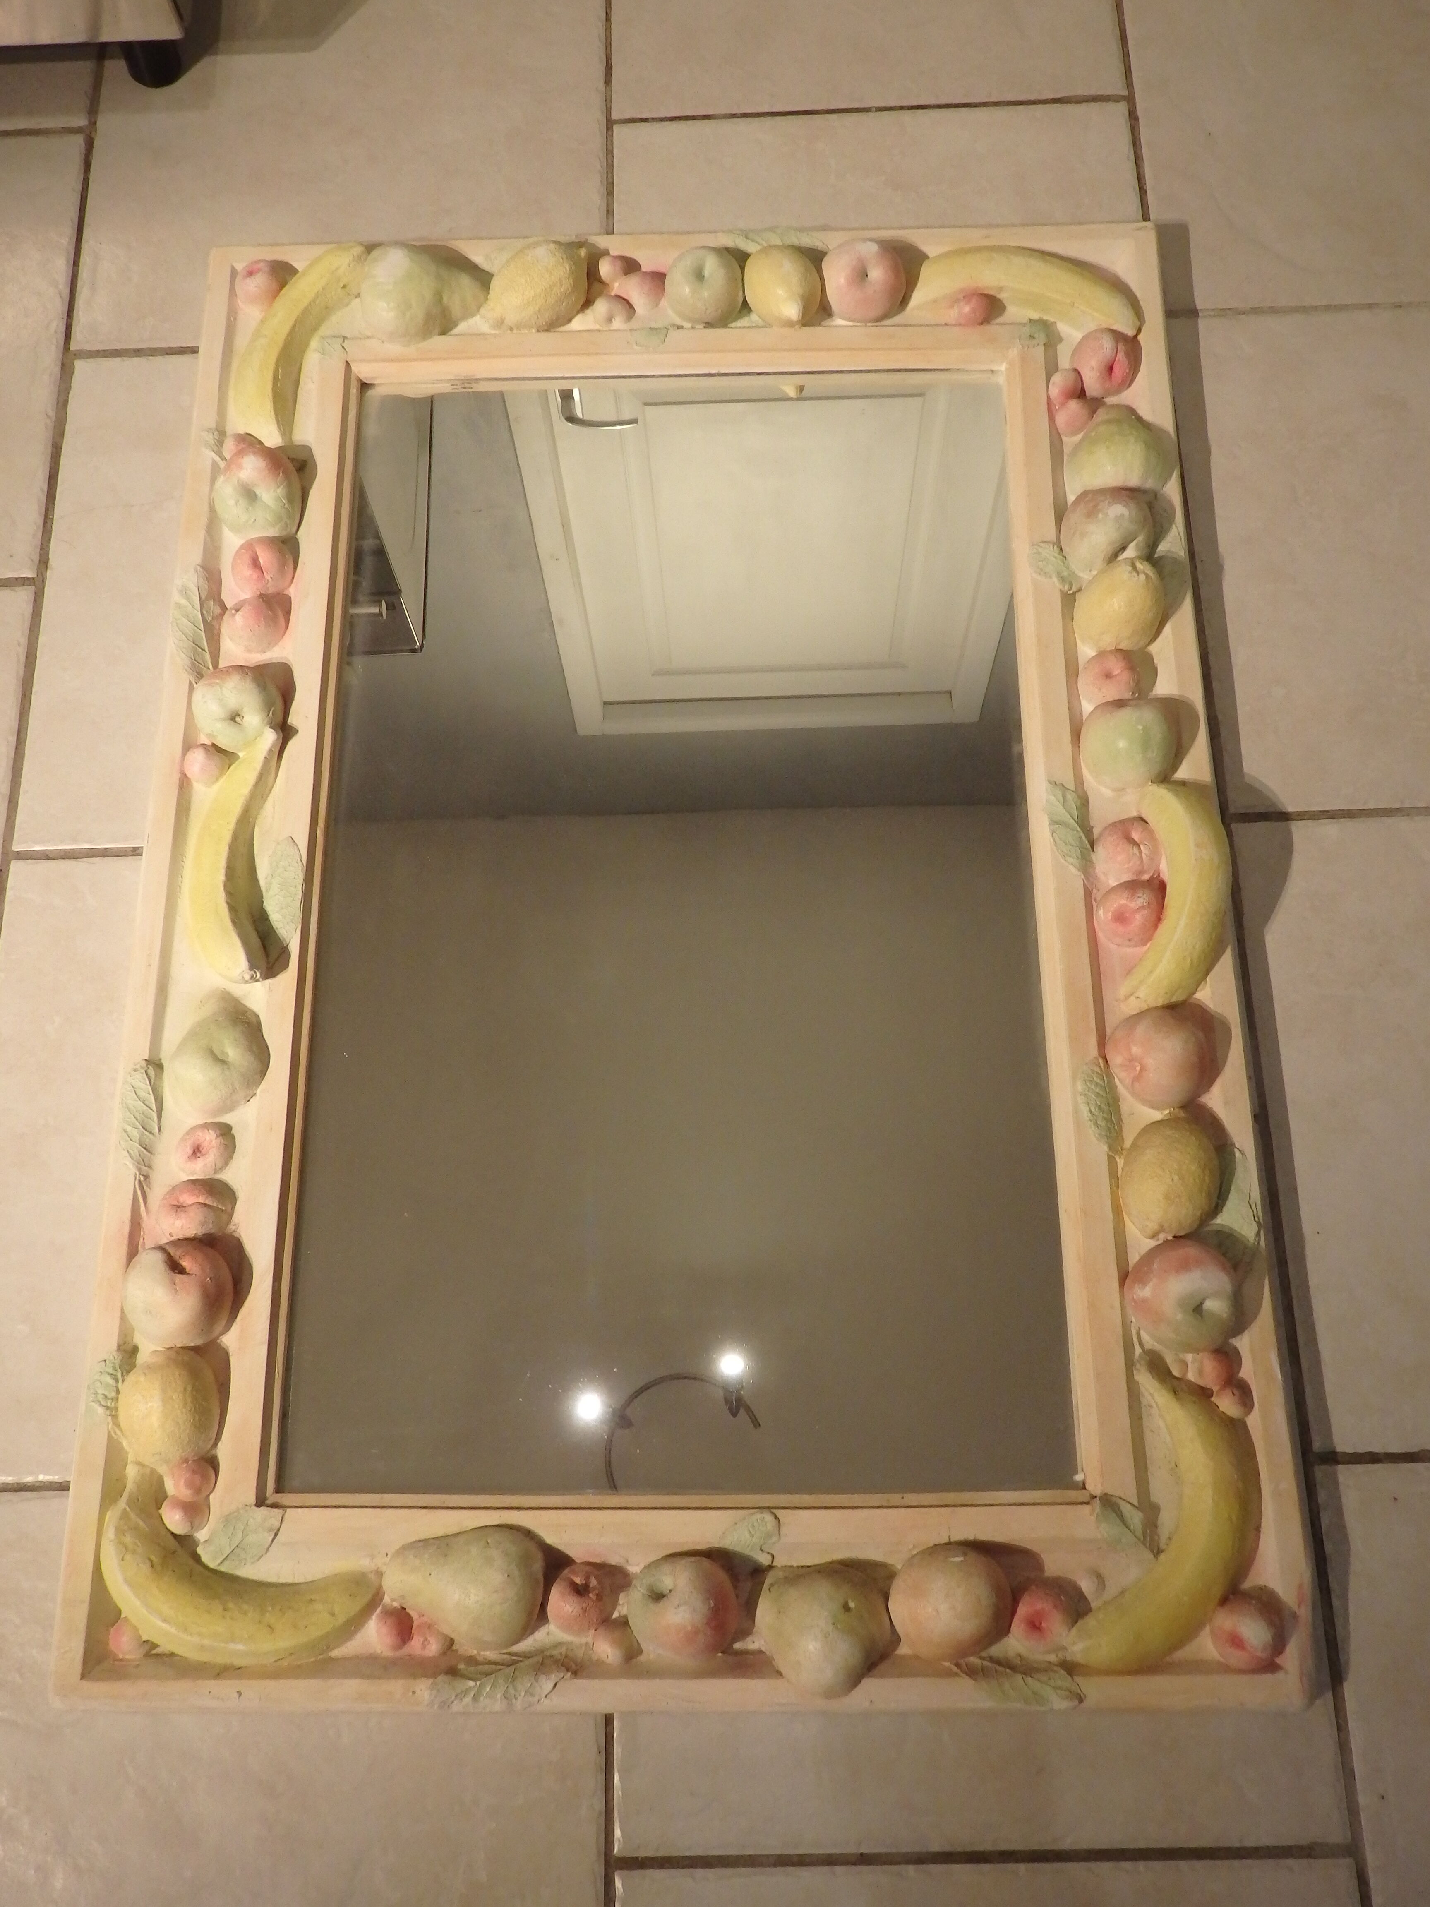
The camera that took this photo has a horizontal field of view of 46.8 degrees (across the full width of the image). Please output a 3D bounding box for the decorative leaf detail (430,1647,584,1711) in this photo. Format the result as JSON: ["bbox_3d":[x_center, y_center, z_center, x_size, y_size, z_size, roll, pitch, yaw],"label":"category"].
[{"bbox_3d":[-0.127,0.441,1.000,0.097,0.014,0.032,-8,71,-1],"label":"decorative leaf detail"}]

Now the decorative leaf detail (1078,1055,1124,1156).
[{"bbox_3d":[0.232,0.092,0.992,0.023,0.010,0.060,-6,71,0],"label":"decorative leaf detail"}]

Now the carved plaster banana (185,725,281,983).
[{"bbox_3d":[-0.310,-0.061,1.057,0.056,0.034,0.175,-2,71,1],"label":"carved plaster banana"}]

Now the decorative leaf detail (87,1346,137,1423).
[{"bbox_3d":[-0.351,0.250,0.957,0.024,0.010,0.042,-6,71,0],"label":"decorative leaf detail"}]

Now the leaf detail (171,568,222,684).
[{"bbox_3d":[-0.389,-0.245,1.235,0.034,0.012,0.097,-1,71,1],"label":"leaf detail"}]

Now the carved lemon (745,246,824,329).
[{"bbox_3d":[0.048,-0.476,1.182,0.054,0.044,0.064,-2,71,1],"label":"carved lemon"}]

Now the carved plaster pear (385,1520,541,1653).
[{"bbox_3d":[-0.139,0.351,0.913,0.088,0.043,0.062,3,72,3],"label":"carved plaster pear"}]

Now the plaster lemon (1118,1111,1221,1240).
[{"bbox_3d":[0.296,0.144,1.075,0.065,0.052,0.077,-4,71,1],"label":"plaster lemon"}]

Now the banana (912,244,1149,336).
[{"bbox_3d":[0.250,-0.526,1.304,0.178,0.042,0.063,10,72,5],"label":"banana"}]

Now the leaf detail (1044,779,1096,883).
[{"bbox_3d":[0.252,-0.086,1.164,0.028,0.012,0.080,-3,71,1],"label":"leaf detail"}]

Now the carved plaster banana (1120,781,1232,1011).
[{"bbox_3d":[0.289,-0.031,1.027,0.059,0.034,0.150,12,72,6],"label":"carved plaster banana"}]

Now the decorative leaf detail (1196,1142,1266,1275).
[{"bbox_3d":[0.336,0.166,1.079,0.038,0.012,0.087,-5,71,0],"label":"decorative leaf detail"}]

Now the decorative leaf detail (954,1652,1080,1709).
[{"bbox_3d":[0.161,0.393,0.893,0.077,0.010,0.025,6,72,4],"label":"decorative leaf detail"}]

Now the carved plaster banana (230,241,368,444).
[{"bbox_3d":[-0.333,-0.487,1.309,0.065,0.045,0.188,15,73,7],"label":"carved plaster banana"}]

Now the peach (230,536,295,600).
[{"bbox_3d":[-0.342,-0.292,1.249,0.047,0.038,0.048,-2,71,1],"label":"peach"}]

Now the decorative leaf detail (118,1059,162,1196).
[{"bbox_3d":[-0.349,0.106,1.005,0.027,0.010,0.086,-5,71,0],"label":"decorative leaf detail"}]

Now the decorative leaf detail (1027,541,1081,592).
[{"bbox_3d":[0.226,-0.257,1.109,0.027,0.010,0.042,-23,72,-6],"label":"decorative leaf detail"}]

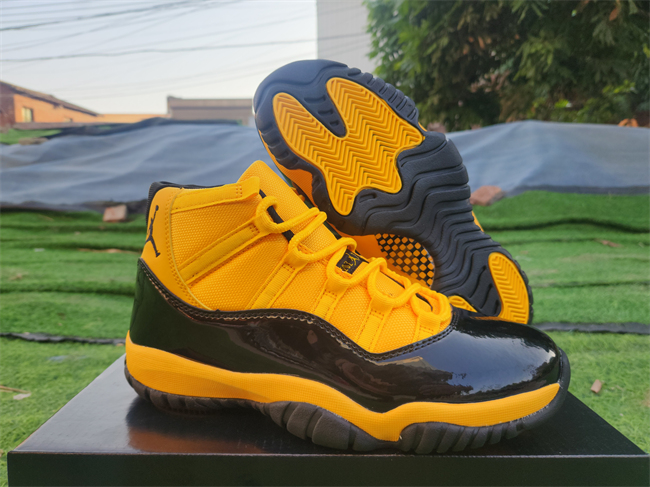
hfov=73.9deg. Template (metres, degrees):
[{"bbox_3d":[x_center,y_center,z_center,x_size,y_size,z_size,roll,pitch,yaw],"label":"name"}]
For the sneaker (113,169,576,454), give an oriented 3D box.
[{"bbox_3d":[0.000,0.027,0.285,0.300,0.165,0.110,2,6,14],"label":"sneaker"}]

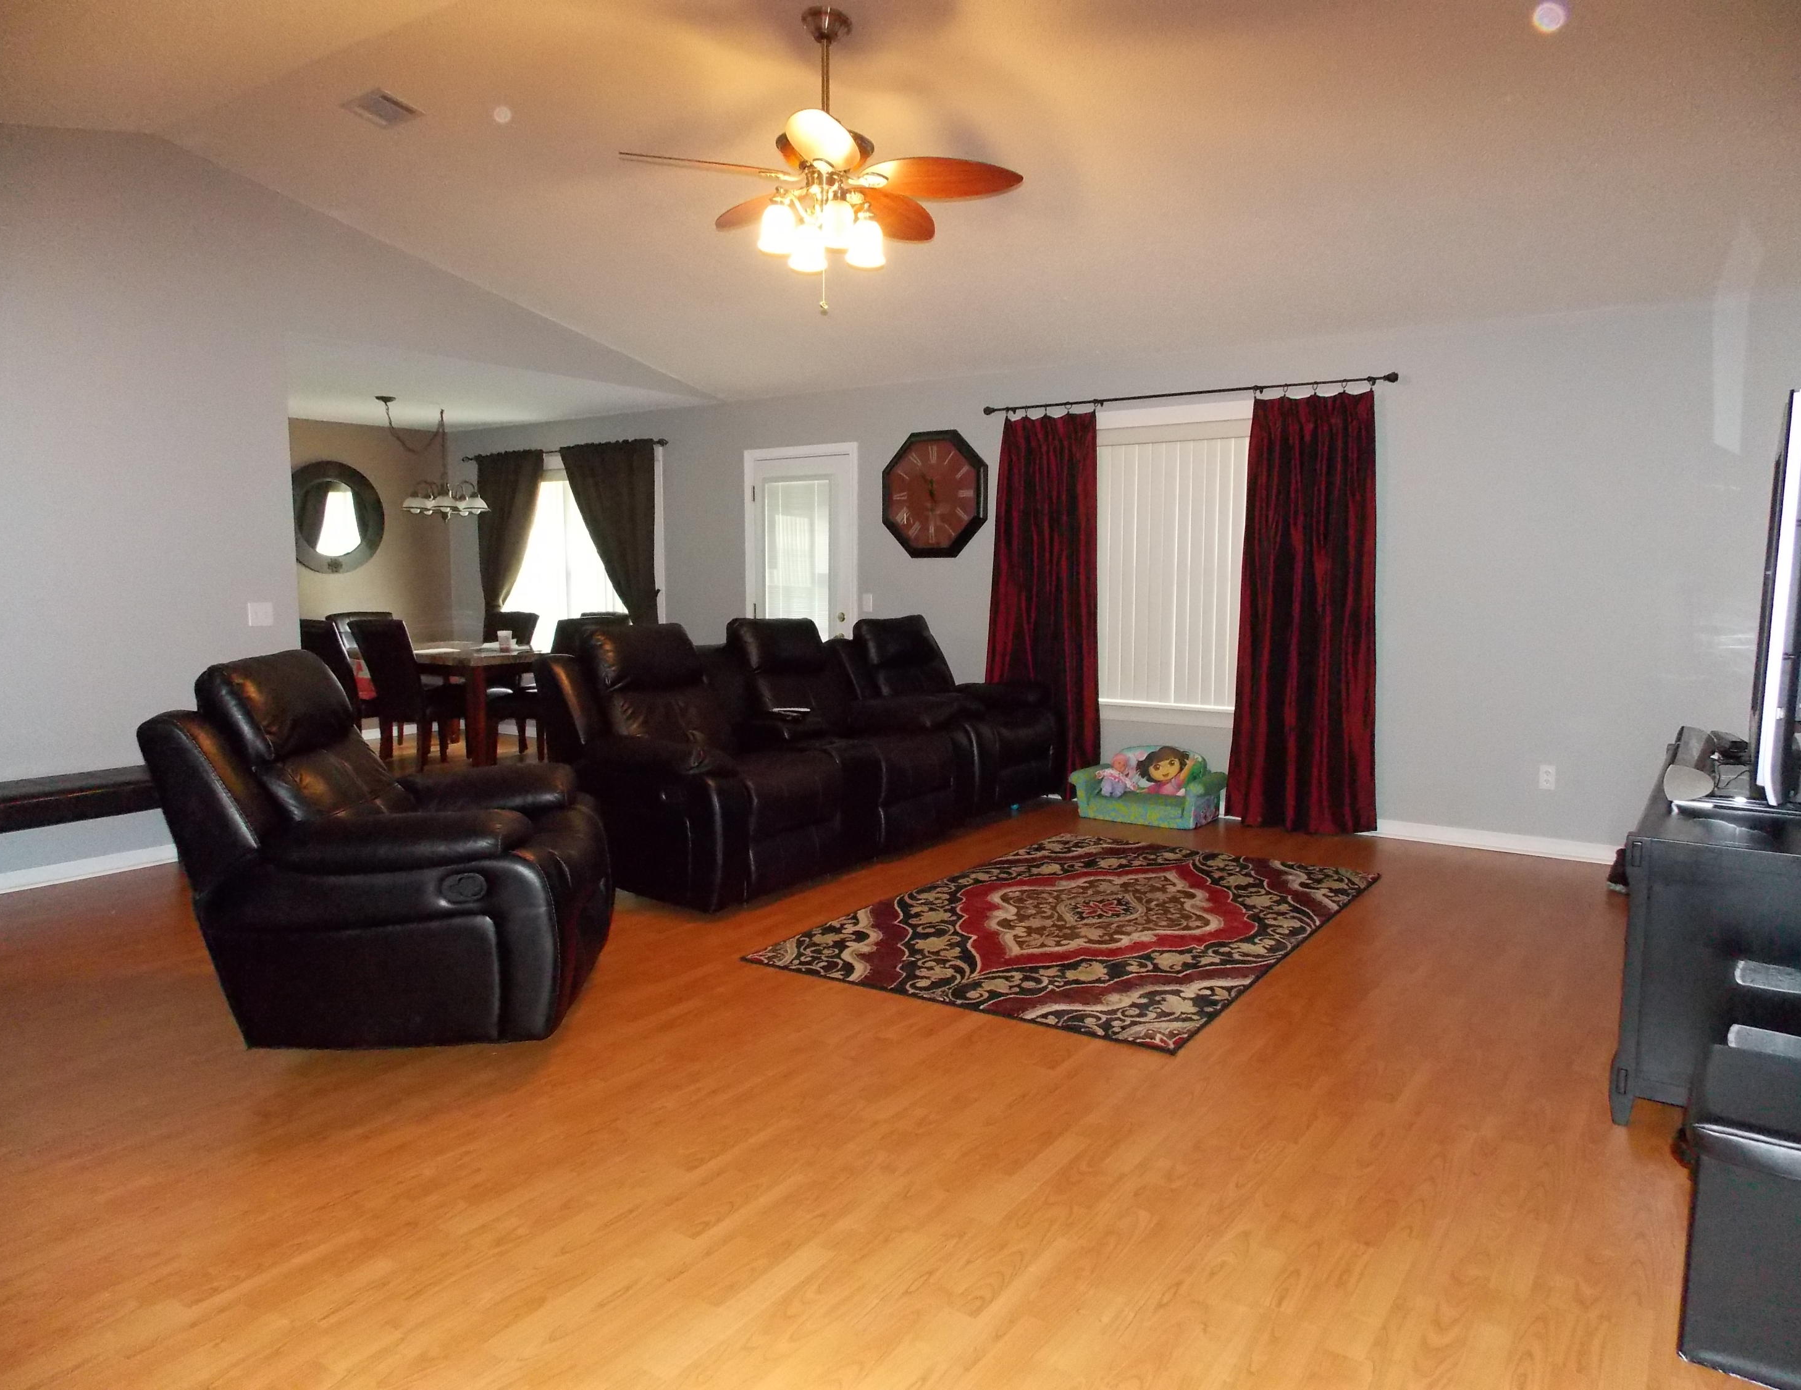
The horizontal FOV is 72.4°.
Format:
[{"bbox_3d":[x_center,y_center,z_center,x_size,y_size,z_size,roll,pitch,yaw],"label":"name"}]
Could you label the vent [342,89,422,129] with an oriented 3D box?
[{"bbox_3d":[-2.044,-2.305,4.858,0.290,0.025,0.195,5,-5,36],"label":"vent"}]

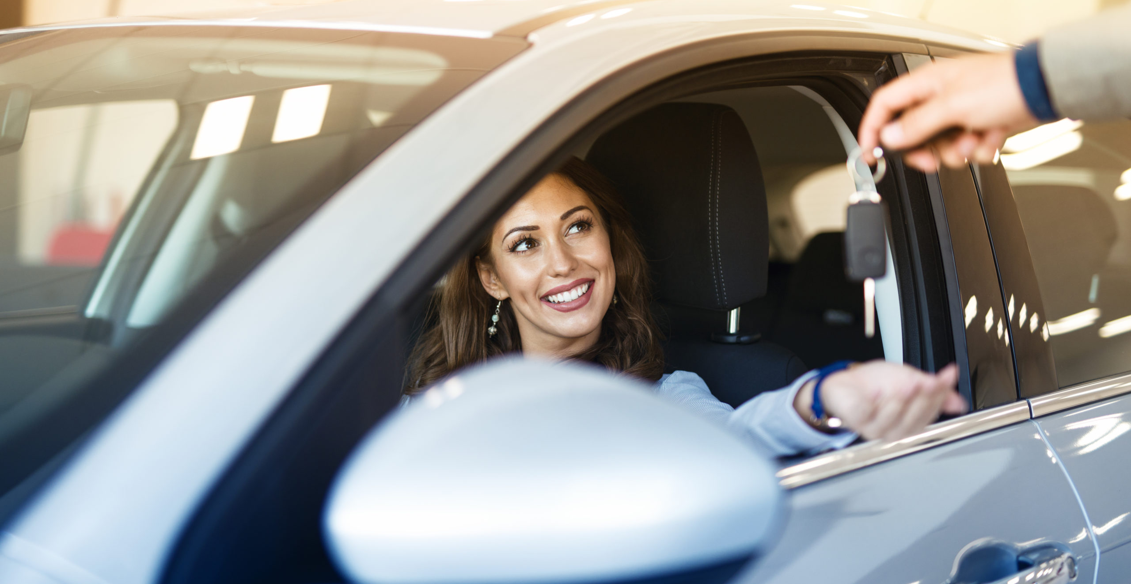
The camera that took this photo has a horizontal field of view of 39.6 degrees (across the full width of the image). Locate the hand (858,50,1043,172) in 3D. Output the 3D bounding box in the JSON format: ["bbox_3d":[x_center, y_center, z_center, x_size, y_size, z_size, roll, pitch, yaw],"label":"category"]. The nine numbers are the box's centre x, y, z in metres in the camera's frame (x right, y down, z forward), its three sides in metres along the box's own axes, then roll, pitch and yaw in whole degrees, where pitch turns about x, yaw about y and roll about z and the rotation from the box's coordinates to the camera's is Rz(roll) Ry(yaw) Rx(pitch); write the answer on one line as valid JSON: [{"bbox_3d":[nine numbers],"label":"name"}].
[{"bbox_3d":[0.311,-0.147,1.280,0.145,0.095,0.095,2,1,16],"label":"hand"}]

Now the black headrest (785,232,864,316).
[{"bbox_3d":[0.482,-0.035,2.750,0.225,0.155,0.095,2,1,43],"label":"black headrest"}]

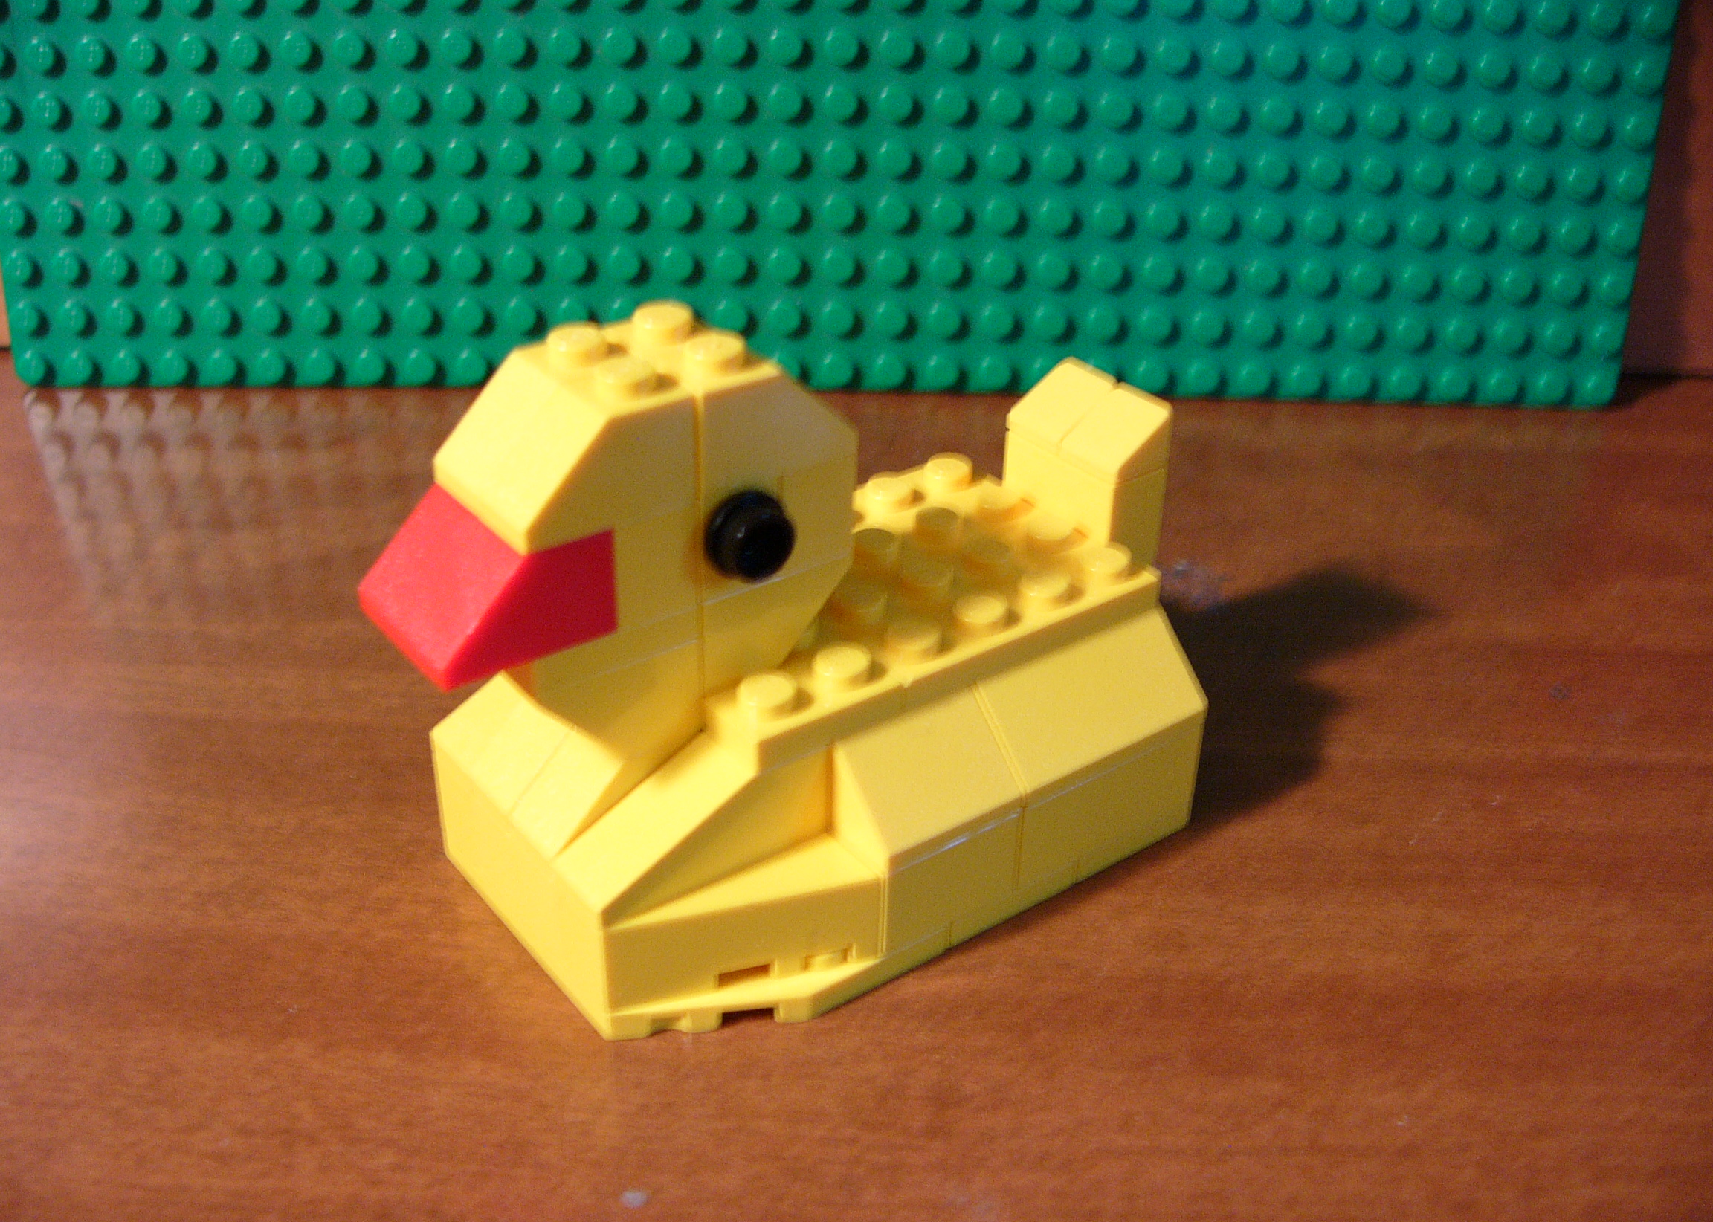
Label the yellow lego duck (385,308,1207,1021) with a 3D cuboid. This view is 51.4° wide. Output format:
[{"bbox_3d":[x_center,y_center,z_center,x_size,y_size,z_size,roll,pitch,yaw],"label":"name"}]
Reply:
[{"bbox_3d":[-0.005,-0.003,0.169,0.080,0.056,0.048,-20,37,-32],"label":"yellow lego duck"}]

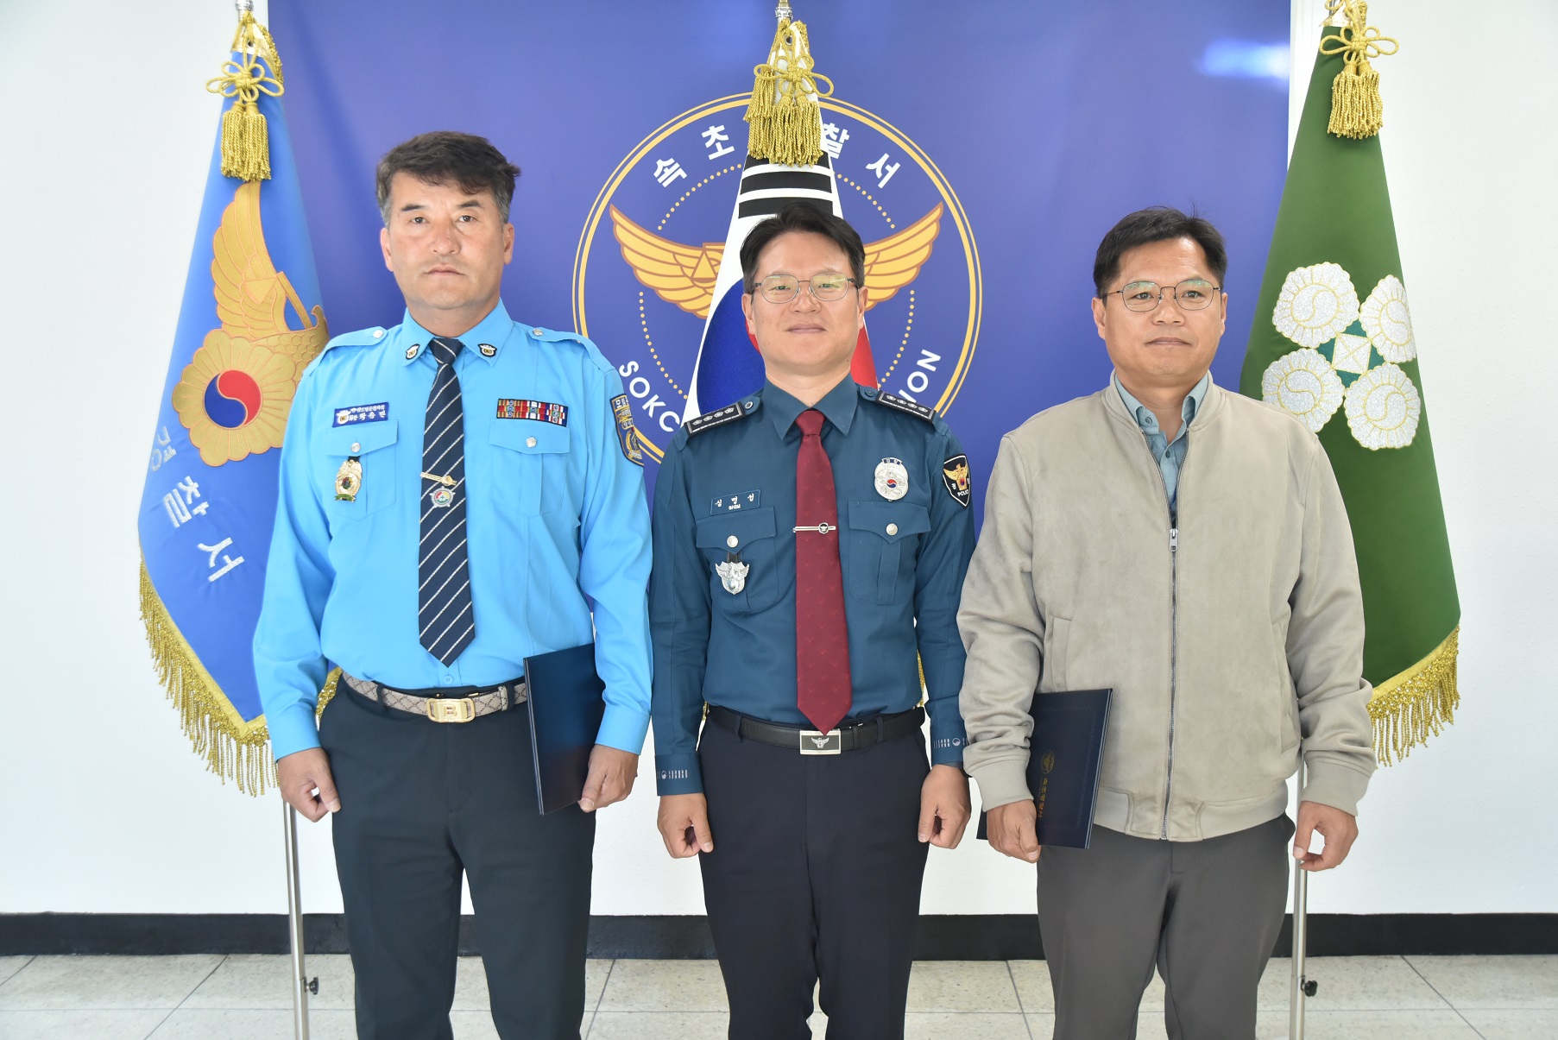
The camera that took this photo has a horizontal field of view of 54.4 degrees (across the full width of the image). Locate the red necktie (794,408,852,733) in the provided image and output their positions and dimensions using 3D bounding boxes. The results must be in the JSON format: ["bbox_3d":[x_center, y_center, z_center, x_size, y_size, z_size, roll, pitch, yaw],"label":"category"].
[{"bbox_3d":[0.056,0.074,2.243,0.083,0.478,0.060,-3,2,-1],"label":"red necktie"}]

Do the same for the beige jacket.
[{"bbox_3d":[0.579,0.118,2.263,0.620,0.655,0.320,1,7,10],"label":"beige jacket"}]

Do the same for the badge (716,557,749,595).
[{"bbox_3d":[-0.069,0.081,2.213,0.051,0.055,0.011,-2,3,16],"label":"badge"}]

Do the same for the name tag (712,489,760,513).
[{"bbox_3d":[-0.063,-0.028,2.231,0.072,0.024,0.005,-7,-7,15],"label":"name tag"}]

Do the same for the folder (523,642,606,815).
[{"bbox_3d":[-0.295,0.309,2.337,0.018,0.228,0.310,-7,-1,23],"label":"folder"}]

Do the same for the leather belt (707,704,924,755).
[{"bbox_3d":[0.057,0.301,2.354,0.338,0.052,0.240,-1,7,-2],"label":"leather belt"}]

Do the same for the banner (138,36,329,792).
[{"bbox_3d":[-1.056,-0.222,3.034,0.460,1.557,0.320,-1,7,-4],"label":"banner"}]

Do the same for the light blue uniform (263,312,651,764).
[{"bbox_3d":[-0.486,0.021,2.262,0.595,0.689,0.310,-1,7,-8],"label":"light blue uniform"}]

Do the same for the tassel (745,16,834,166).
[{"bbox_3d":[0.020,-0.826,2.915,0.172,0.290,0.120,0,6,0],"label":"tassel"}]

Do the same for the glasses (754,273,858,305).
[{"bbox_3d":[0.039,-0.340,2.249,0.144,0.045,0.142,-3,6,1],"label":"glasses"}]

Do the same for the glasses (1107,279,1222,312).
[{"bbox_3d":[0.556,-0.323,2.199,0.143,0.045,0.142,1,7,7],"label":"glasses"}]

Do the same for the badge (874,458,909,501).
[{"bbox_3d":[0.164,-0.059,2.212,0.051,0.062,0.010,1,-6,-18],"label":"badge"}]

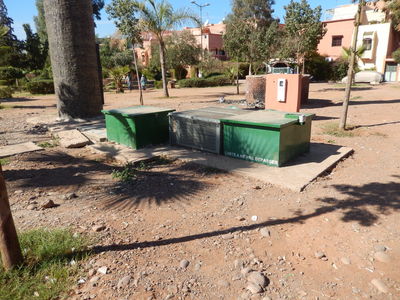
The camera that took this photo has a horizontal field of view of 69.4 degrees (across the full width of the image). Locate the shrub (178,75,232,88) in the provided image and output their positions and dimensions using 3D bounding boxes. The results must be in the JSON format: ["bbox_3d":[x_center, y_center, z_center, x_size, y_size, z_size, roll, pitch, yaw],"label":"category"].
[{"bbox_3d":[0.760,-8.680,36.842,7.663,1.200,2.000,-7,15,-19],"label":"shrub"}]

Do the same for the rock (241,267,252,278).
[{"bbox_3d":[0.358,0.954,2.250,0.085,0.054,0.097,1,15,9],"label":"rock"}]

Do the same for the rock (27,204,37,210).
[{"bbox_3d":[-1.988,0.671,3.405,0.120,0.050,0.090,-10,17,-29],"label":"rock"}]

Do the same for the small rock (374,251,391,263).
[{"bbox_3d":[1.509,0.879,2.386,0.109,0.063,0.125,9,18,34],"label":"small rock"}]

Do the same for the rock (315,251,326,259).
[{"bbox_3d":[0.980,0.851,2.356,0.076,0.043,0.062,6,16,24],"label":"rock"}]

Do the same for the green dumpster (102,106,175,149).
[{"bbox_3d":[-1.346,-0.515,6.335,1.033,0.682,1.238,-14,19,-40],"label":"green dumpster"}]

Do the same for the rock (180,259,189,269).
[{"bbox_3d":[-0.117,0.886,2.250,0.070,0.047,0.083,-1,15,-4],"label":"rock"}]

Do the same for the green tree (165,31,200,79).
[{"bbox_3d":[-1.774,-9.776,31.505,4.043,6.076,4.043,-2,15,-2],"label":"green tree"}]

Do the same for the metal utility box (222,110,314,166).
[{"bbox_3d":[1.245,-0.256,5.286,1.184,0.685,1.253,12,20,42],"label":"metal utility box"}]

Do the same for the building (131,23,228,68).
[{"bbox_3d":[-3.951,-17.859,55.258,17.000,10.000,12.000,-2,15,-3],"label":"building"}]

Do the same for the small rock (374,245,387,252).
[{"bbox_3d":[1.517,0.824,2.430,0.100,0.035,0.070,7,17,31],"label":"small rock"}]

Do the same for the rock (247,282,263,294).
[{"bbox_3d":[0.392,0.995,2.080,0.106,0.059,0.094,1,15,11],"label":"rock"}]

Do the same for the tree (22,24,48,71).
[{"bbox_3d":[-16.171,-8.936,28.793,2.516,6.633,2.516,-9,16,-26],"label":"tree"}]

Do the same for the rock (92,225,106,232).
[{"bbox_3d":[-1.024,0.802,2.953,0.131,0.069,0.097,-7,16,-21],"label":"rock"}]

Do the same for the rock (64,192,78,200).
[{"bbox_3d":[-1.641,0.580,3.687,0.135,0.065,0.100,-8,16,-23],"label":"rock"}]

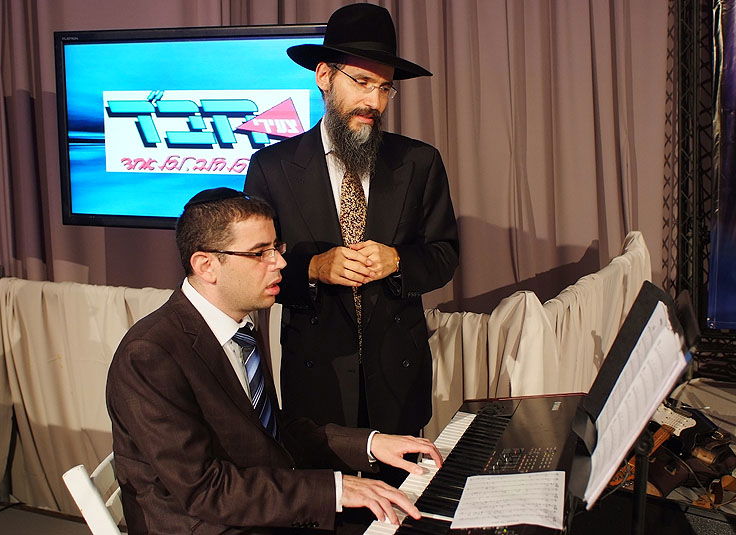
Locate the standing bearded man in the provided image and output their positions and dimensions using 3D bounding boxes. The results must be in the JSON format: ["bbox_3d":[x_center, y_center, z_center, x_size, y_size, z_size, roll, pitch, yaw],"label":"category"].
[{"bbox_3d":[-0.035,0.235,2.510,0.560,1.830,0.400,-2,8,-14],"label":"standing bearded man"}]

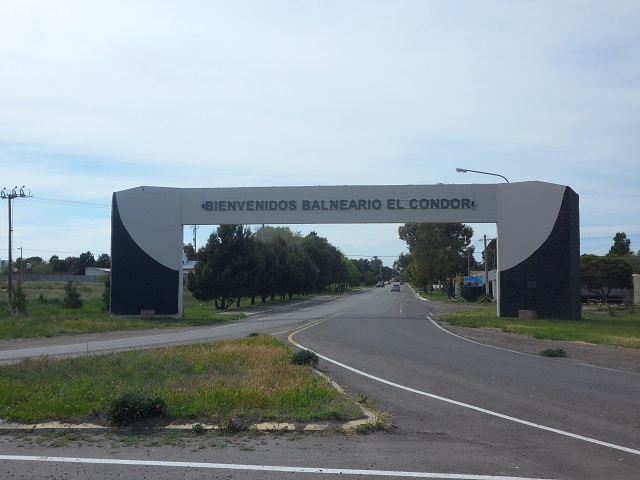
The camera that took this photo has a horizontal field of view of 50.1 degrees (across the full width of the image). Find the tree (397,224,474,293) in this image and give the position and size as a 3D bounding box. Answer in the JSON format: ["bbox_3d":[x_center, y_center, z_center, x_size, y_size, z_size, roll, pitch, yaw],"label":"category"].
[{"bbox_3d":[14.932,1.801,88.058,9.648,10.729,9.648,0,-4,0],"label":"tree"}]

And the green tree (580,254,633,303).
[{"bbox_3d":[24.870,3.367,59.907,5.175,4.197,5.175,0,-4,0],"label":"green tree"}]

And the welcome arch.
[{"bbox_3d":[0.884,0.576,32.627,21.874,6.205,1.300,0,-4,6],"label":"welcome arch"}]

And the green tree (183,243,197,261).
[{"bbox_3d":[-24.983,4.552,129.968,3.801,8.167,3.801,0,-4,0],"label":"green tree"}]

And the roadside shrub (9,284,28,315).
[{"bbox_3d":[-16.031,3.149,36.375,1.067,1.669,1.067,0,-4,0],"label":"roadside shrub"}]

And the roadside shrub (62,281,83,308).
[{"bbox_3d":[-15.658,3.470,43.368,1.208,1.738,1.208,0,-4,0],"label":"roadside shrub"}]

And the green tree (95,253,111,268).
[{"bbox_3d":[-53.011,6.928,167.894,4.666,7.726,4.666,0,-4,0],"label":"green tree"}]

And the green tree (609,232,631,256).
[{"bbox_3d":[47.277,3.539,107.988,4.105,9.470,4.105,0,-4,0],"label":"green tree"}]

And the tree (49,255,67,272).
[{"bbox_3d":[-67.102,7.472,174.873,4.605,7.535,4.605,0,-4,0],"label":"tree"}]

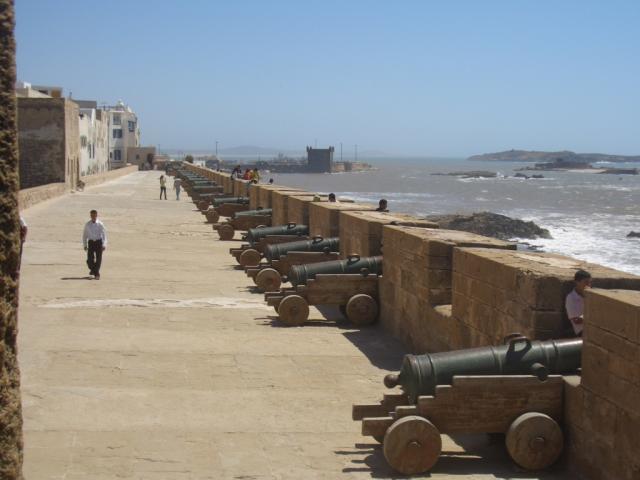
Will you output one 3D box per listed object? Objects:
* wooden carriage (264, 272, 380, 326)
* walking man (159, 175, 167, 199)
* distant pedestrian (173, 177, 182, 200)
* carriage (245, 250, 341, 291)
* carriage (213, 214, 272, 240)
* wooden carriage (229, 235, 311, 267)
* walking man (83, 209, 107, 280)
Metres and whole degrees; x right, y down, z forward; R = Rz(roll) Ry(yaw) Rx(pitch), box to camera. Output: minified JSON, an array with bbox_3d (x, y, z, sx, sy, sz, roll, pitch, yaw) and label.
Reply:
[{"bbox_3d":[-0.002,1.071,17.025,2.000,0.880,1.050,-1,5,-8],"label":"wooden carriage"},{"bbox_3d":[-10.903,-3.612,63.033,0.450,1.700,0.470,-4,7,-37],"label":"walking man"},{"bbox_3d":[-9.928,-3.612,63.033,0.520,1.700,0.350,-1,5,-6],"label":"distant pedestrian"},{"bbox_3d":[-0.681,0.706,21.754,2.150,0.910,0.960,0,5,-9],"label":"carriage"},{"bbox_3d":[-2.939,-0.475,33.674,2.000,0.880,1.050,-1,5,-8],"label":"carriage"},{"bbox_3d":[-1.451,0.269,25.661,2.000,0.880,1.050,-1,5,-8],"label":"wooden carriage"},{"bbox_3d":[-5.654,0.119,22.683,0.550,1.730,0.380,-1,5,-11],"label":"walking man"}]

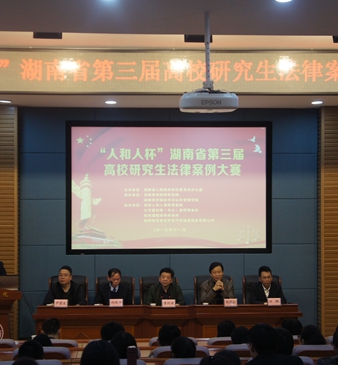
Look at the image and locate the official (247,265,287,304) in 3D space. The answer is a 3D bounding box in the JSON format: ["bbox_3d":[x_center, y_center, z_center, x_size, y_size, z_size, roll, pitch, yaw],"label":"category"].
[{"bbox_3d":[1.378,1.827,11.200,0.540,1.265,0.720,0,0,-4],"label":"official"}]

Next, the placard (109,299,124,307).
[{"bbox_3d":[-0.709,1.639,10.750,0.190,0.105,0.060,0,0,-4],"label":"placard"}]

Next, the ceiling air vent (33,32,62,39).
[{"bbox_3d":[-1.340,-1.620,8.750,0.320,0.060,0.280,0,-1,-6],"label":"ceiling air vent"}]

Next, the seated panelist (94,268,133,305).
[{"bbox_3d":[-0.774,1.835,11.050,0.530,1.250,0.720,0,0,-4],"label":"seated panelist"}]

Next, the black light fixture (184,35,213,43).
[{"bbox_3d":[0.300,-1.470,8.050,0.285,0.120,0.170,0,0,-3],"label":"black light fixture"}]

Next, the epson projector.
[{"bbox_3d":[0.312,-0.657,6.470,0.460,0.135,0.370,0,0,-4],"label":"epson projector"}]

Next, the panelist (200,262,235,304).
[{"bbox_3d":[0.683,1.798,11.160,0.500,1.323,0.720,0,0,-4],"label":"panelist"}]

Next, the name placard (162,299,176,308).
[{"bbox_3d":[0.000,1.473,9.650,0.172,0.100,0.060,0,0,-3],"label":"name placard"}]

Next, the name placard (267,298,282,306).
[{"bbox_3d":[1.310,1.480,9.800,0.172,0.100,0.060,0,0,-3],"label":"name placard"}]

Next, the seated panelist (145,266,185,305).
[{"bbox_3d":[-0.063,1.834,11.100,0.540,1.252,0.720,0,0,-4],"label":"seated panelist"}]

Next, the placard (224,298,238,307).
[{"bbox_3d":[0.765,1.480,9.750,0.172,0.100,0.060,0,0,-3],"label":"placard"}]

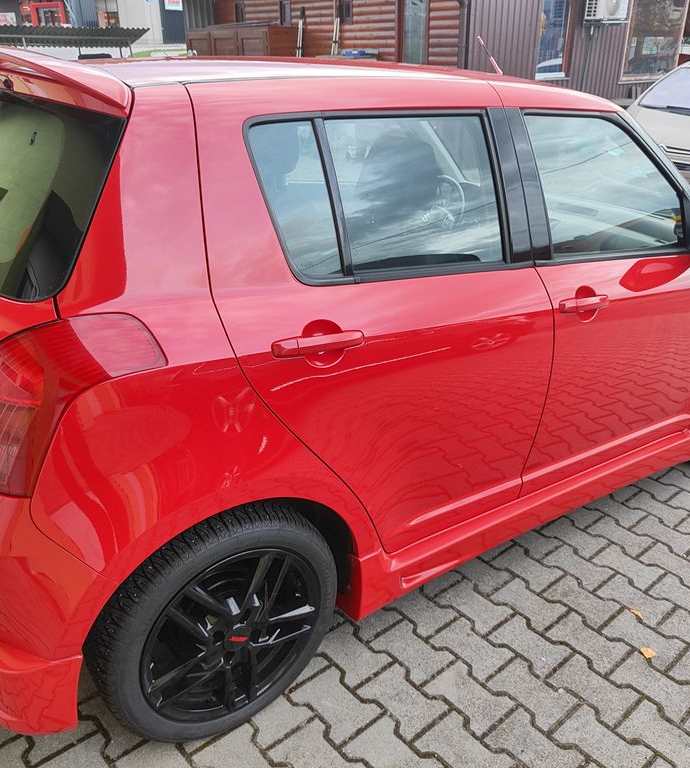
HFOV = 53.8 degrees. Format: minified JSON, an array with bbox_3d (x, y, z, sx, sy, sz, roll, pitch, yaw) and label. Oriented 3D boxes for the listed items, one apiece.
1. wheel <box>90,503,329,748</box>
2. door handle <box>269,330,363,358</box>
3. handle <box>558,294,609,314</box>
[{"bbox_3d":[-0.283,0.536,1.570,0.590,0.590,0.190,-14,29,-33],"label":"wheel"},{"bbox_3d":[-0.046,-0.080,1.364,0.222,0.034,0.043,-10,27,-35],"label":"door handle"},{"bbox_3d":[0.652,-0.222,1.847,0.222,0.034,0.043,-10,27,-35],"label":"handle"}]

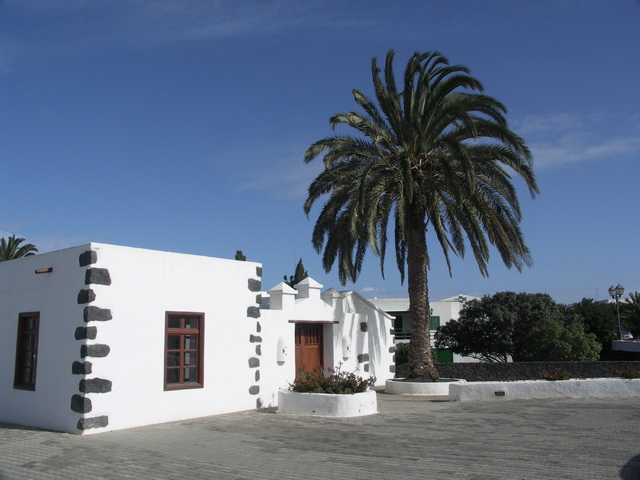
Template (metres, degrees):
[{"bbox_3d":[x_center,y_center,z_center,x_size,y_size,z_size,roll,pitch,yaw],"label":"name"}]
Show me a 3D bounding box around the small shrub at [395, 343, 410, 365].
[{"bbox_3d":[3.650,5.046,25.513,1.200,1.233,1.200,-2,-9,8],"label":"small shrub"}]

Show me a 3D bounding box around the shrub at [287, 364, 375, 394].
[{"bbox_3d":[0.269,3.309,13.816,1.950,0.695,1.600,-1,-9,1],"label":"shrub"}]

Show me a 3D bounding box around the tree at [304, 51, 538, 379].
[{"bbox_3d":[3.235,-1.025,18.914,7.350,10.609,7.350,-2,-9,10],"label":"tree"}]

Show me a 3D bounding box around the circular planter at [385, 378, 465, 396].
[{"bbox_3d":[3.229,4.403,18.035,2.440,0.430,2.440,-2,-9,10],"label":"circular planter"}]

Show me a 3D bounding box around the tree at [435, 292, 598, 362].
[{"bbox_3d":[9.576,4.571,28.616,7.600,3.958,5.800,-4,-10,18],"label":"tree"}]

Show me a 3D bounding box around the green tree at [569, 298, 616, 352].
[{"bbox_3d":[18.222,5.950,39.516,3.400,4.070,3.400,-5,-10,24],"label":"green tree"}]

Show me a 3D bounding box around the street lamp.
[{"bbox_3d":[18.397,4.566,36.701,0.950,3.485,0.500,-5,-10,26],"label":"street lamp"}]

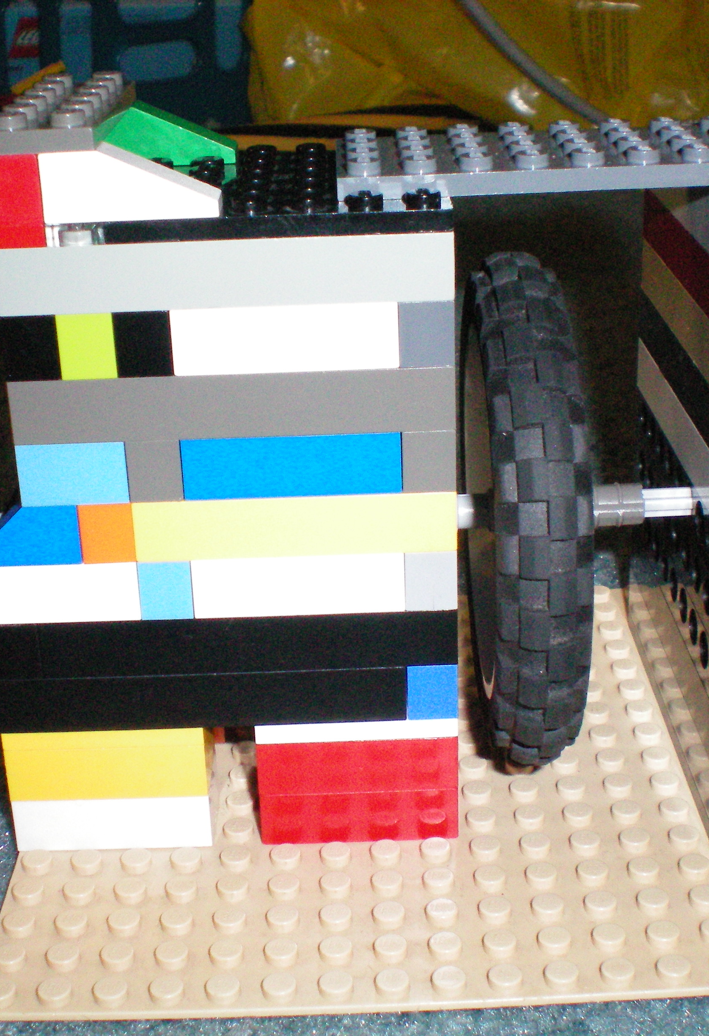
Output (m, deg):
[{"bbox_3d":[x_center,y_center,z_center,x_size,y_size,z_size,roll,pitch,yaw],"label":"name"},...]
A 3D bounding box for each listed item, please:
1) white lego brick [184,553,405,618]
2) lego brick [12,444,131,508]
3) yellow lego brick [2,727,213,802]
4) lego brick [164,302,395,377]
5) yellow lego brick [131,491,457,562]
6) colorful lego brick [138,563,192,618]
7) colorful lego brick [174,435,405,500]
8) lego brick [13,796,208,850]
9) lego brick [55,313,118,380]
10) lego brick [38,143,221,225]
[{"bbox_3d":[-0.009,0.009,0.233,0.032,0.010,0.008,-2,23,0],"label":"white lego brick"},{"bbox_3d":[-0.041,-0.008,0.226,0.016,0.010,0.008,-2,23,0],"label":"lego brick"},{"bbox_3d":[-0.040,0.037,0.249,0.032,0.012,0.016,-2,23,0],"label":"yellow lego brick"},{"bbox_3d":[-0.010,-0.027,0.217,0.032,0.010,0.009,-2,23,0],"label":"lego brick"},{"bbox_3d":[-0.009,0.000,0.230,0.048,0.010,0.008,-2,23,0],"label":"yellow lego brick"},{"bbox_3d":[-0.029,0.009,0.233,0.008,0.010,0.008,-2,23,0],"label":"colorful lego brick"},{"bbox_3d":[-0.009,-0.009,0.224,0.032,0.010,0.009,-2,23,0],"label":"colorful lego brick"},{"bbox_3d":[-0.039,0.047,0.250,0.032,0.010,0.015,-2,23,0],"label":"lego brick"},{"bbox_3d":[-0.038,-0.026,0.217,0.008,0.010,0.009,-2,23,0],"label":"lego brick"},{"bbox_3d":[-0.031,-0.047,0.210,0.024,0.010,0.008,-2,23,0],"label":"lego brick"}]

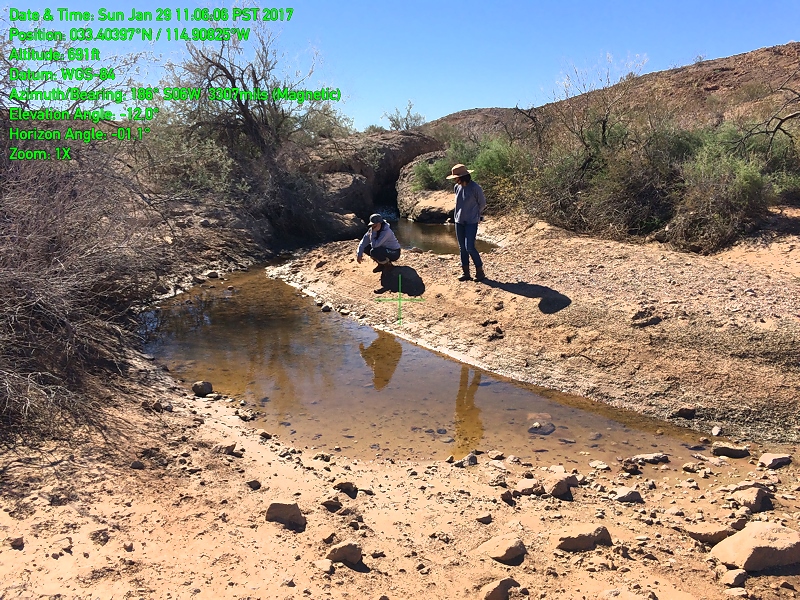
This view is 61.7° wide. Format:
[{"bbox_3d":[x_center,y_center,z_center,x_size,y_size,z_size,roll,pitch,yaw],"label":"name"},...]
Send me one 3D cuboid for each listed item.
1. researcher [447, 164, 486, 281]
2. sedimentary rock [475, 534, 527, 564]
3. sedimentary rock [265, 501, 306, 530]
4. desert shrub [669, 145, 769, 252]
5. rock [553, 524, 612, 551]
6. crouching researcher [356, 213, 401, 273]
[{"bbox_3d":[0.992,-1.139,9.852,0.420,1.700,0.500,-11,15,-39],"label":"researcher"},{"bbox_3d":[0.570,1.414,3.799,0.280,0.120,0.170,1,12,9],"label":"sedimentary rock"},{"bbox_3d":[-0.727,1.368,4.255,0.250,0.140,0.150,-3,12,-11],"label":"sedimentary rock"},{"bbox_3d":[5.520,-1.724,11.615,1.650,1.700,1.500,5,13,25],"label":"desert shrub"},{"bbox_3d":[1.061,1.381,3.896,0.330,0.100,0.150,3,12,16],"label":"rock"},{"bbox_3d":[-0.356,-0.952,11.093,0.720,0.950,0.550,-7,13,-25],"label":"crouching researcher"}]

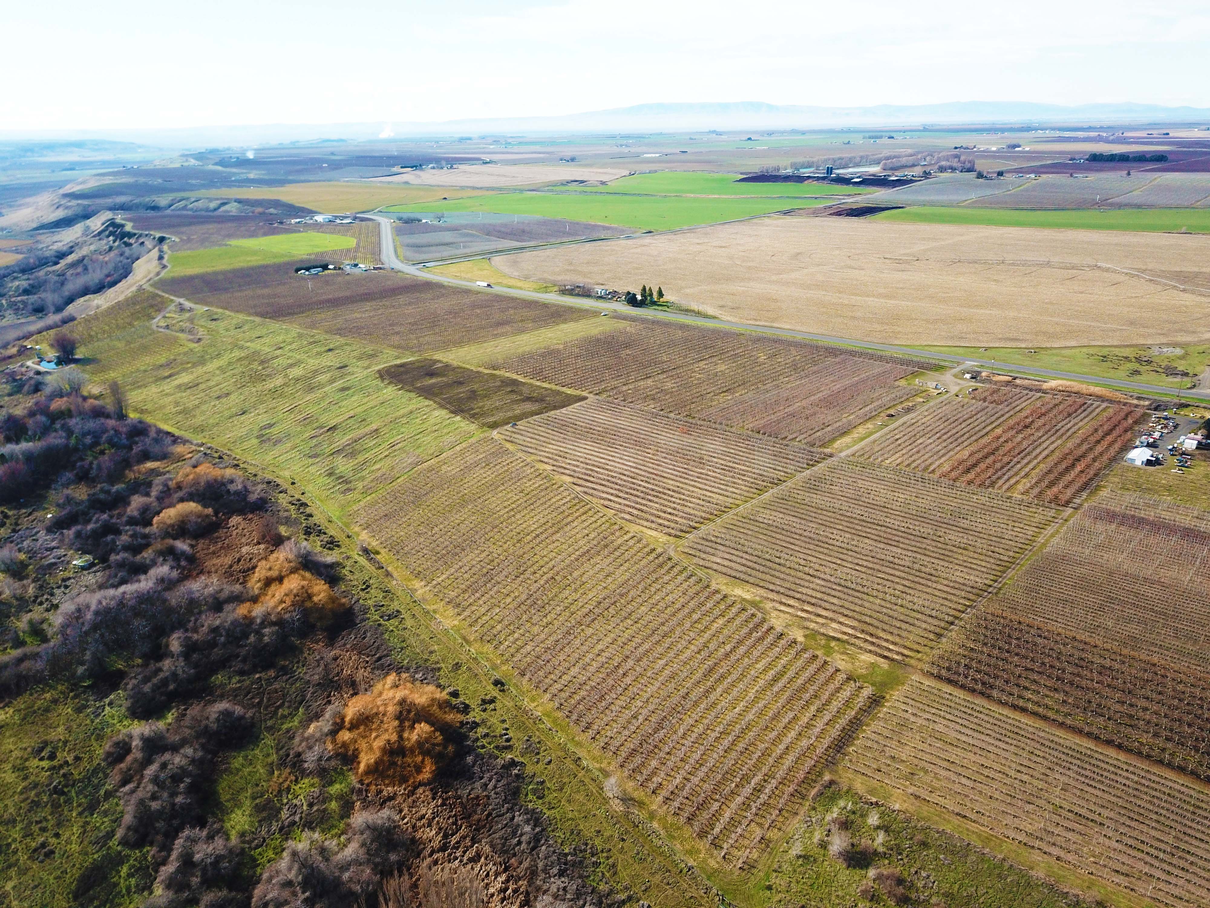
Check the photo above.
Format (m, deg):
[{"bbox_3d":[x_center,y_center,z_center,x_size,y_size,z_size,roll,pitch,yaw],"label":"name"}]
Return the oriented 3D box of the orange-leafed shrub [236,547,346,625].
[{"bbox_3d":[-111.780,45.290,324.200,36.000,15.000,34.900,-8,21,-20],"label":"orange-leafed shrub"}]

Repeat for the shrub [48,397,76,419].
[{"bbox_3d":[-340.200,-29.330,568.010,14.600,13.000,13.900,-12,23,-30],"label":"shrub"}]

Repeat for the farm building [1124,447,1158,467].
[{"bbox_3d":[240.080,1.300,404.430,10.500,3.800,15.800,16,25,37],"label":"farm building"}]

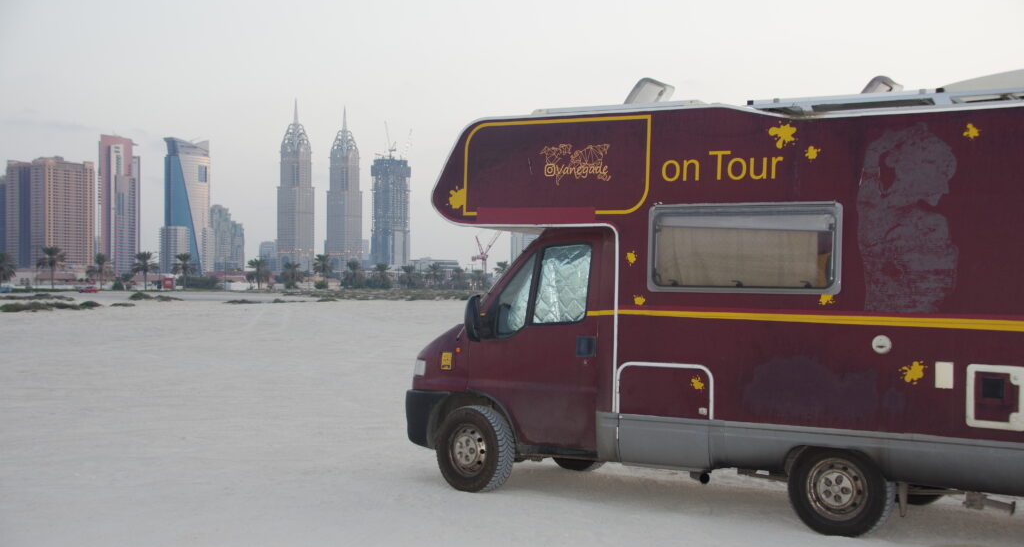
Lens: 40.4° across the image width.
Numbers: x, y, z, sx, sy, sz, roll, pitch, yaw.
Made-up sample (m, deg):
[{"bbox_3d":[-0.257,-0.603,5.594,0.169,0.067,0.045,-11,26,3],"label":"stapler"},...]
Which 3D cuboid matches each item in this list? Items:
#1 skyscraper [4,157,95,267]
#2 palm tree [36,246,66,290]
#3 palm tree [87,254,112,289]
[{"bbox_3d":[-535.500,-58.000,1619.000,72.000,141.000,68.000,0,0,35],"label":"skyscraper"},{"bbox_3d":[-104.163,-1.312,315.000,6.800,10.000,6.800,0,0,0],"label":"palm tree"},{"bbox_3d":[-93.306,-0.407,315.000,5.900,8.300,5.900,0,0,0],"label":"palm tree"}]

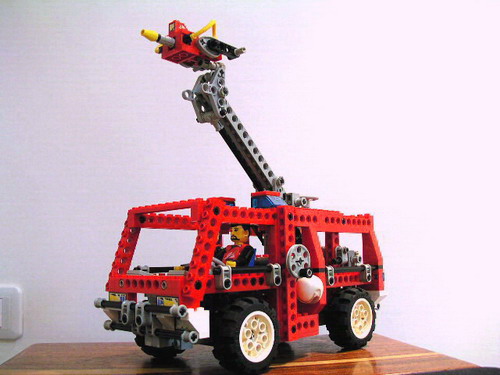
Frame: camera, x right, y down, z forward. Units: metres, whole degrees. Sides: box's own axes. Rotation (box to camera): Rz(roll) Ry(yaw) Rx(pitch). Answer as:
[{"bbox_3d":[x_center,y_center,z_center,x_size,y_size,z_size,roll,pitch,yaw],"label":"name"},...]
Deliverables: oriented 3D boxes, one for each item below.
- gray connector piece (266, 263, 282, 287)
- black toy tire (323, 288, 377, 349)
[{"bbox_3d":[0.016,0.060,0.372,0.008,0.016,0.008,-8,-10,43],"label":"gray connector piece"},{"bbox_3d":[0.085,0.108,0.446,0.019,0.048,0.048,-8,-10,43],"label":"black toy tire"}]

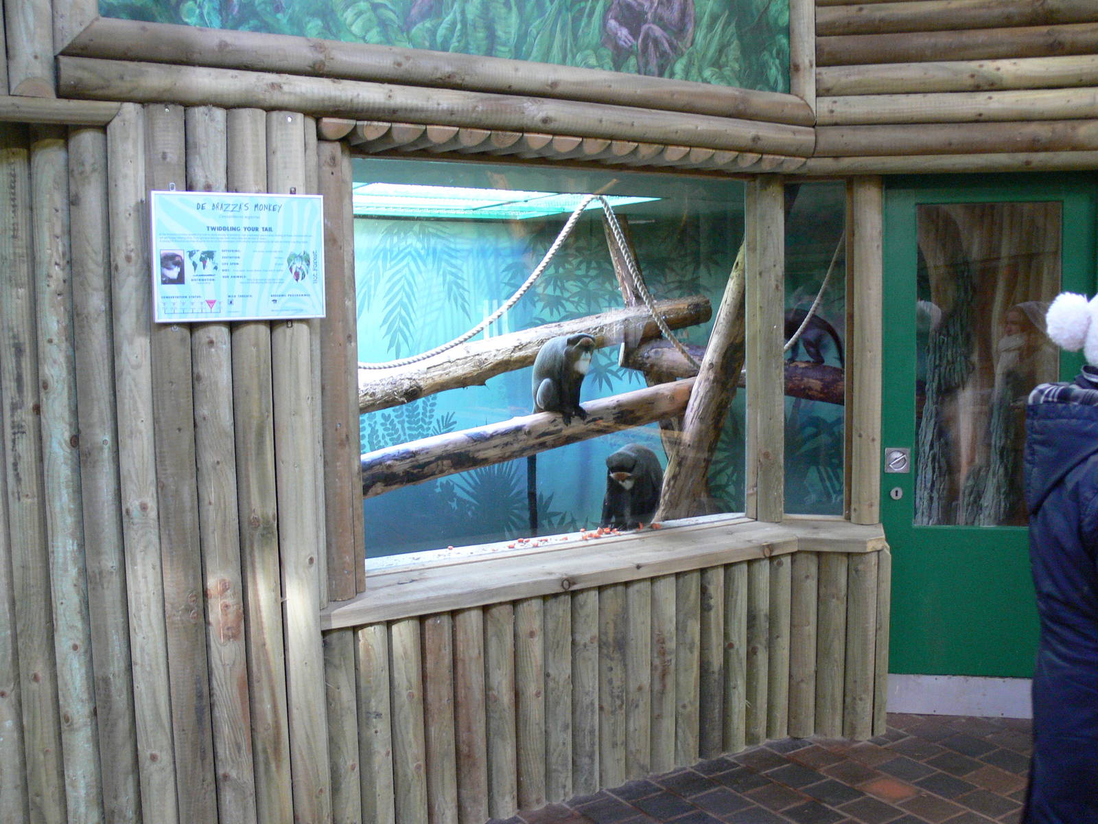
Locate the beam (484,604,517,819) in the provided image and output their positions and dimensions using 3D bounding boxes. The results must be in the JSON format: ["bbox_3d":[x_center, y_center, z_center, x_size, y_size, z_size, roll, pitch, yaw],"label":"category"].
[{"bbox_3d":[-0.145,0.906,3.432,0.100,0.691,0.065,-4,6,-30],"label":"beam"}]

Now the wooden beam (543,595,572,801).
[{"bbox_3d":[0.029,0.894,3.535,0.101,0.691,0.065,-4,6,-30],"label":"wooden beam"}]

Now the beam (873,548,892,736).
[{"bbox_3d":[1.211,0.824,4.048,0.055,0.698,0.104,0,5,7],"label":"beam"}]

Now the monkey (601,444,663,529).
[{"bbox_3d":[0.326,0.296,4.328,0.230,0.340,0.300,2,6,27],"label":"monkey"}]

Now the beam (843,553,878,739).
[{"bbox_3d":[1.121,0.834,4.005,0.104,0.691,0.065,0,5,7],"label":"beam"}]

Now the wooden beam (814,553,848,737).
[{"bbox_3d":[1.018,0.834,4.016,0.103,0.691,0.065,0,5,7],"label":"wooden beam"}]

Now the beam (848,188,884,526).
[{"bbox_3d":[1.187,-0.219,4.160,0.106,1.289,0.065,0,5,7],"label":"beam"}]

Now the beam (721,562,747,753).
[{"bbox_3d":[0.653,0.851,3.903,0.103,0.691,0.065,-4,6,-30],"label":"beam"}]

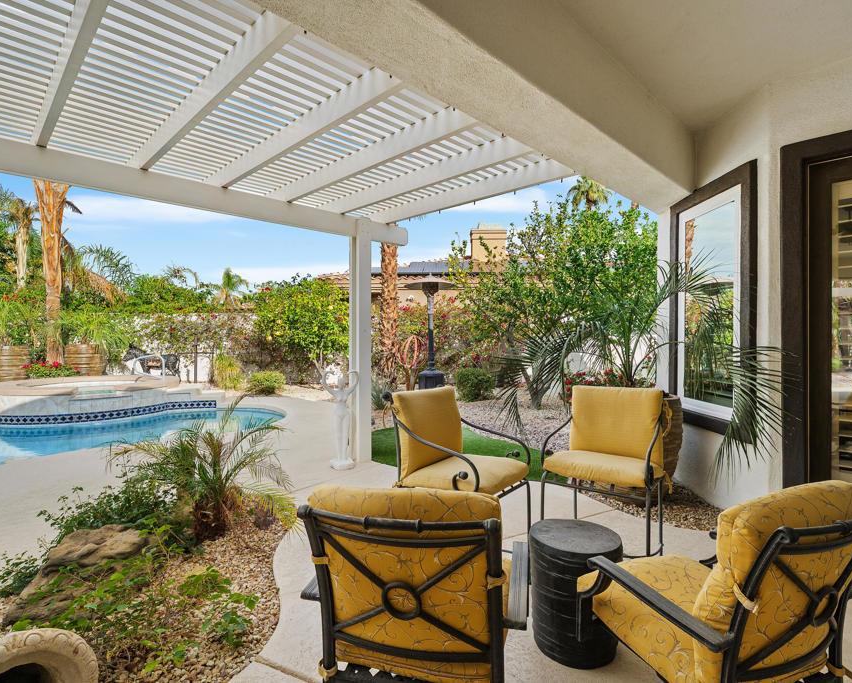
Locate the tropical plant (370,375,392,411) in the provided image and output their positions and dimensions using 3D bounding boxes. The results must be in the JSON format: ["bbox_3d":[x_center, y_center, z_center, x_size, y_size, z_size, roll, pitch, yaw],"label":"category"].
[{"bbox_3d":[-0.830,0.880,7.950,0.520,0.650,0.520,0,0,0],"label":"tropical plant"}]

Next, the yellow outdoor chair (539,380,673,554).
[{"bbox_3d":[0.950,0.745,2.396,0.540,0.970,0.560,0,0,35],"label":"yellow outdoor chair"}]

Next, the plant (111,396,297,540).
[{"bbox_3d":[-1.379,0.775,2.820,1.120,0.900,1.100,0,0,-26],"label":"plant"}]

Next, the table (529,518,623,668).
[{"bbox_3d":[0.613,1.013,1.871,0.360,0.435,0.360,0,0,0],"label":"table"}]

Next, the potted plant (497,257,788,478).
[{"bbox_3d":[1.420,0.060,3.500,1.750,1.500,1.600,0,0,0],"label":"potted plant"}]

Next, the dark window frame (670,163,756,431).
[{"bbox_3d":[2.160,-0.250,3.460,0.090,1.840,0.980,0,0,0],"label":"dark window frame"}]

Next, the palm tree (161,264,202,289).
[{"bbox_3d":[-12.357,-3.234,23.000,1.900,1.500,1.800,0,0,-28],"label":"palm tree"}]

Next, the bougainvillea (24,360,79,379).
[{"bbox_3d":[-8.805,0.682,10.700,1.050,0.480,0.750,0,0,-39],"label":"bougainvillea"}]

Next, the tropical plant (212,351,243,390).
[{"bbox_3d":[-4.711,0.688,10.800,0.670,0.950,0.650,0,0,-24],"label":"tropical plant"}]

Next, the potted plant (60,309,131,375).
[{"bbox_3d":[-8.230,0.125,11.300,1.500,1.880,1.450,0,0,0],"label":"potted plant"}]

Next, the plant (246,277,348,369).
[{"bbox_3d":[-3.040,-0.260,11.400,2.700,2.700,2.300,0,0,0],"label":"plant"}]

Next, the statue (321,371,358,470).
[{"bbox_3d":[-0.845,0.760,4.470,0.365,0.940,0.240,0,0,-9],"label":"statue"}]

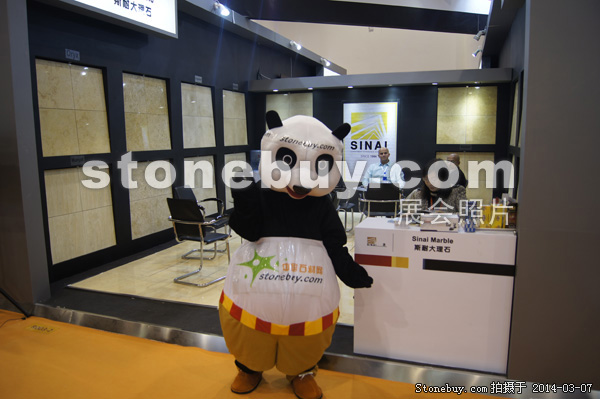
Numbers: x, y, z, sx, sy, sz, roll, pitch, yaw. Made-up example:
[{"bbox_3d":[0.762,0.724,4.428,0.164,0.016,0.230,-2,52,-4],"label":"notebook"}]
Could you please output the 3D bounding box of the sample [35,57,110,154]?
[{"bbox_3d":[-2.496,-1.004,5.025,0.030,1.000,0.970,2,9,20],"label":"sample"}]

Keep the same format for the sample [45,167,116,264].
[{"bbox_3d":[-2.570,0.145,5.362,0.036,1.046,0.978,3,9,20],"label":"sample"}]

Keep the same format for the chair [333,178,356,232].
[{"bbox_3d":[0.559,0.097,7.221,0.567,0.953,0.536,2,9,18],"label":"chair"}]

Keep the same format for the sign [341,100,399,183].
[{"bbox_3d":[1.380,-1.097,8.874,1.053,1.565,0.031,3,9,20],"label":"sign"}]

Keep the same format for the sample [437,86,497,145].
[{"bbox_3d":[2.974,-1.483,8.019,1.000,1.000,0.030,2,9,20],"label":"sample"}]

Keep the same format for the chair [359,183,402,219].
[{"bbox_3d":[1.151,0.207,6.432,0.536,0.953,0.567,0,8,5],"label":"chair"}]

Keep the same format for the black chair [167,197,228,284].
[{"bbox_3d":[-1.020,0.414,4.916,0.540,0.920,0.600,3,9,26],"label":"black chair"}]

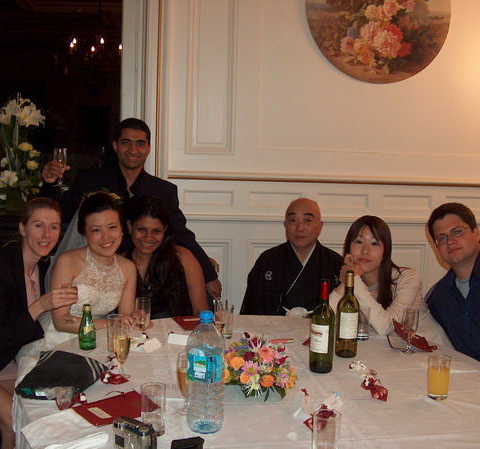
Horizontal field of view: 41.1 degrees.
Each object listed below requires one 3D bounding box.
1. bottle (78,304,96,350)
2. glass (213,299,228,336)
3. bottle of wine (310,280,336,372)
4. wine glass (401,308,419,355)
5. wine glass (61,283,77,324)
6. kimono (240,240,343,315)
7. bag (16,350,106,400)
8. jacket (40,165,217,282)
[{"bbox_3d":[-0.540,0.362,2.273,0.061,0.155,0.061,1,6,0],"label":"bottle"},{"bbox_3d":[-0.067,0.357,2.392,0.056,0.160,0.056,1,6,-1],"label":"glass"},{"bbox_3d":[0.273,0.327,2.083,0.077,0.298,0.077,4,6,20],"label":"bottle of wine"},{"bbox_3d":[0.614,0.386,2.309,0.057,0.157,0.057,1,6,0],"label":"wine glass"},{"bbox_3d":[-0.629,0.293,2.360,0.057,0.160,0.057,0,6,-15],"label":"wine glass"},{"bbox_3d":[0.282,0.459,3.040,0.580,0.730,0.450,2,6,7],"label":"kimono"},{"bbox_3d":[-0.541,0.438,1.944,0.260,0.070,0.290,2,6,7],"label":"bag"},{"bbox_3d":[-0.491,0.026,2.820,0.760,0.620,0.420,1,6,-10],"label":"jacket"}]

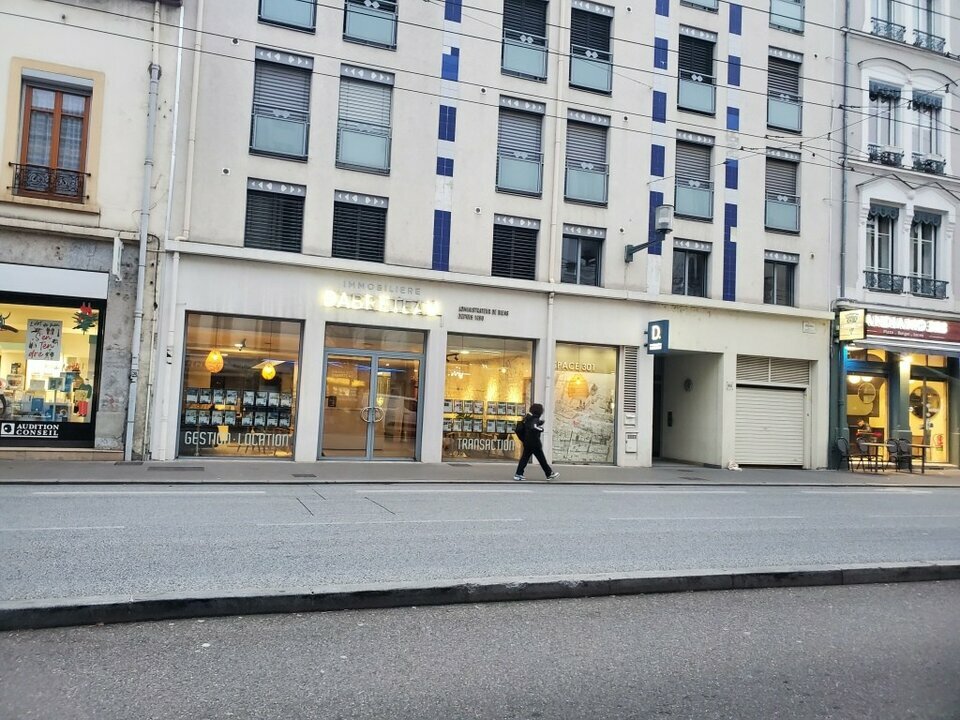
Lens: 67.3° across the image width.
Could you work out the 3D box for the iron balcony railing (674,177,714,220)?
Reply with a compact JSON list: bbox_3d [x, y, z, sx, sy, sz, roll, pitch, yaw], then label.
[{"bbox_3d":[5.624,-4.241,18.926,1.209,0.988,0.070,4,-3,-19],"label":"iron balcony railing"}]

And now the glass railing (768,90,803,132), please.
[{"bbox_3d":[8.478,-6.924,20.039,1.201,0.980,0.070,4,-3,-19],"label":"glass railing"}]

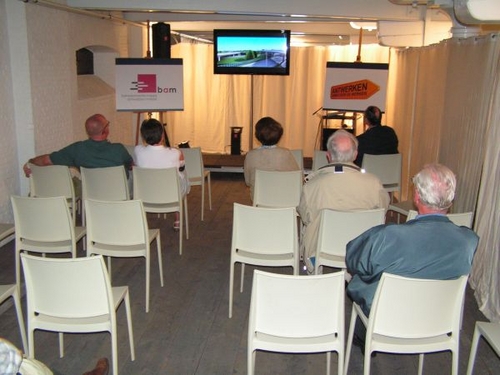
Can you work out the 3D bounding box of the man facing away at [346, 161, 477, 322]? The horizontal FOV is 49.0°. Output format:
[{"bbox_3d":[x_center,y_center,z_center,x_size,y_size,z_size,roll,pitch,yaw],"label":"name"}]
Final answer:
[{"bbox_3d":[0.736,0.449,2.971,0.630,1.290,0.850,-1,13,-6],"label":"man facing away"}]

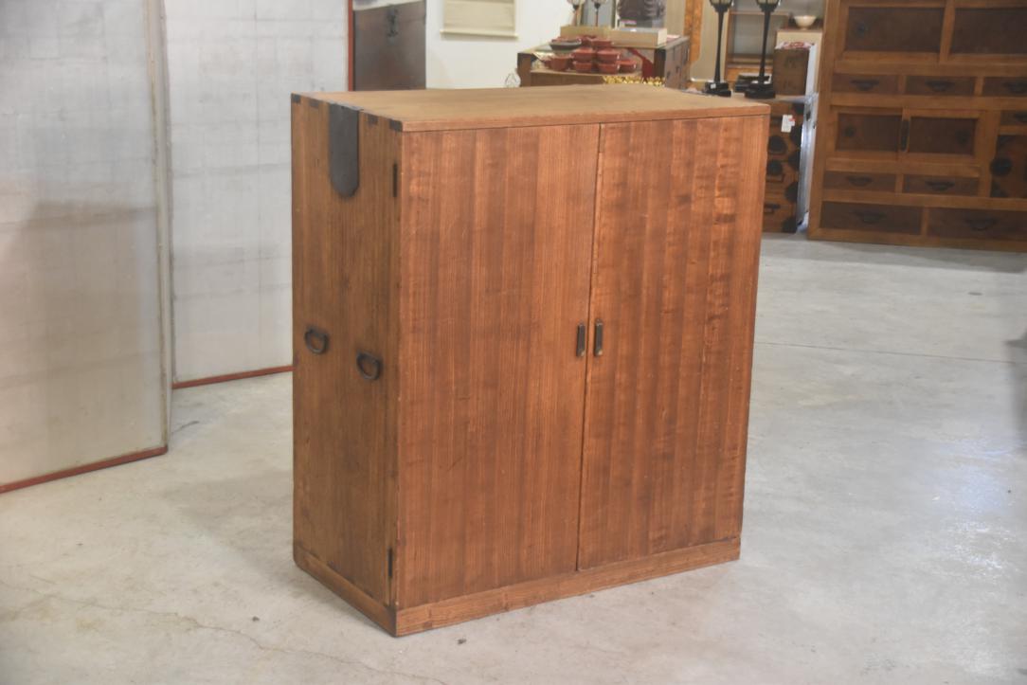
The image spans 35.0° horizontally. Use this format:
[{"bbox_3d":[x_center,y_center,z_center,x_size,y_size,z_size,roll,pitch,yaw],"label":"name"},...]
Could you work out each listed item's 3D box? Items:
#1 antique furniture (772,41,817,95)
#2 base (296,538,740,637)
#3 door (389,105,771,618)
[{"bbox_3d":[1.426,-1.391,8.276,0.175,0.240,0.250,6,14,17],"label":"antique furniture"},{"bbox_3d":[0.016,0.466,3.650,0.900,0.055,0.463,-7,16,-33],"label":"base"},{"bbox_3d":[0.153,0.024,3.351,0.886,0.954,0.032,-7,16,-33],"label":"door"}]

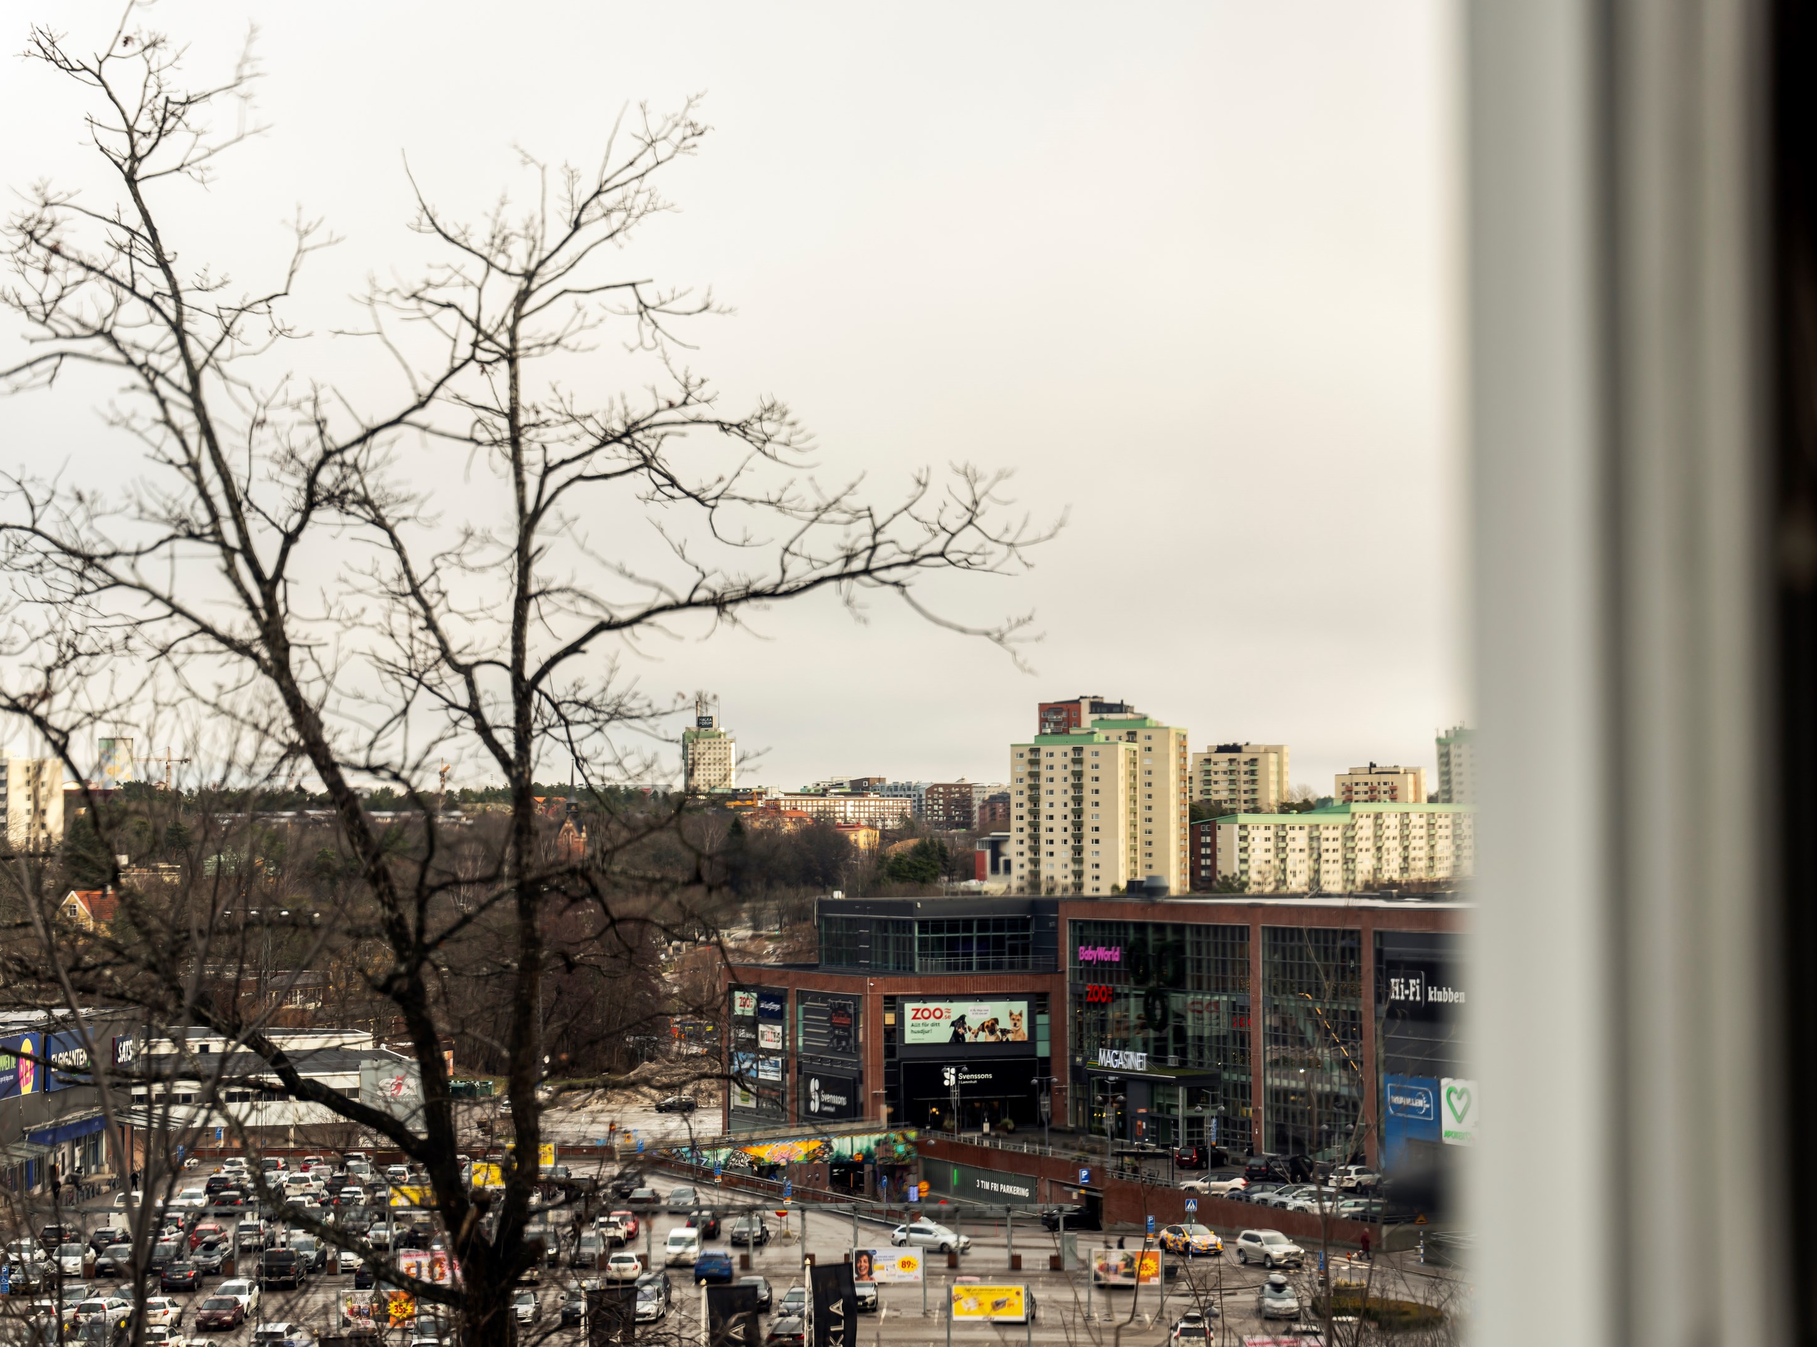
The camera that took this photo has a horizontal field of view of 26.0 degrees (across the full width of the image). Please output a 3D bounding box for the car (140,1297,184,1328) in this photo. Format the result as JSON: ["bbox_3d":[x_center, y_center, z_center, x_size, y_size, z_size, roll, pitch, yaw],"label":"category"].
[{"bbox_3d":[-38.380,32.720,202.150,1.770,1.460,4.250,0,-2,-2],"label":"car"}]

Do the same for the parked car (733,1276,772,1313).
[{"bbox_3d":[-7.720,30.730,195.100,1.800,1.450,4.450,0,-3,0],"label":"parked car"}]

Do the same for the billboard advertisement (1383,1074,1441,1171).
[{"bbox_3d":[34.270,30.590,268.000,0.300,6.600,7.500,1,-3,-21],"label":"billboard advertisement"}]

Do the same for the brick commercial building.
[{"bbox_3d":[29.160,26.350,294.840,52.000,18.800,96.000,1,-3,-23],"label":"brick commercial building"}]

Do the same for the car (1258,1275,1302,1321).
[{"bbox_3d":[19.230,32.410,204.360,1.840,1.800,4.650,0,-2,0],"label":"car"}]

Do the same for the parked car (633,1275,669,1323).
[{"bbox_3d":[-12.720,30.530,191.020,1.780,1.520,4.350,0,-3,0],"label":"parked car"}]

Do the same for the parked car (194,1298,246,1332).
[{"bbox_3d":[-33.020,30.630,189.180,1.770,1.390,4.400,0,-3,-2],"label":"parked car"}]

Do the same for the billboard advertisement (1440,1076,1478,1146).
[{"bbox_3d":[35.480,28.250,253.000,0.300,4.100,4.400,1,-3,-23],"label":"billboard advertisement"}]

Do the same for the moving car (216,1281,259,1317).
[{"bbox_3d":[-33.170,30.770,193.750,1.820,1.550,4.500,0,-3,-2],"label":"moving car"}]

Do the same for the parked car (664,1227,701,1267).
[{"bbox_3d":[-13.090,33.530,230.240,1.860,1.850,4.400,0,-2,0],"label":"parked car"}]

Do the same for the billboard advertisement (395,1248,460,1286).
[{"bbox_3d":[-24.650,30.650,203.000,3.550,1.780,0.150,0,-2,-2],"label":"billboard advertisement"}]

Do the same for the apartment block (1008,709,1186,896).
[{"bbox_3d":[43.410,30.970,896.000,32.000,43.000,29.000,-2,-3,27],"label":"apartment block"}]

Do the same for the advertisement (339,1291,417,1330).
[{"bbox_3d":[-24.970,29.990,185.500,3.550,1.780,0.150,0,-2,-2],"label":"advertisement"}]

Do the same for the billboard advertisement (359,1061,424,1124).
[{"bbox_3d":[-43.840,35.750,335.000,5.600,5.600,0.300,0,-2,-3],"label":"billboard advertisement"}]

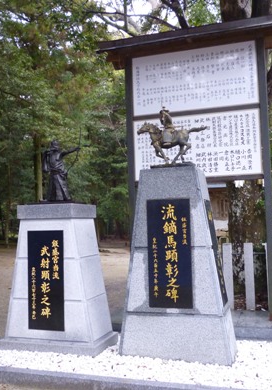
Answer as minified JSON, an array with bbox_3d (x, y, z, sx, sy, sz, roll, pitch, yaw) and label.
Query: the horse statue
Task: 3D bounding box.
[{"bbox_3d":[0.432,-0.594,4.977,0.800,0.532,0.210,-3,-4,19],"label":"horse statue"}]

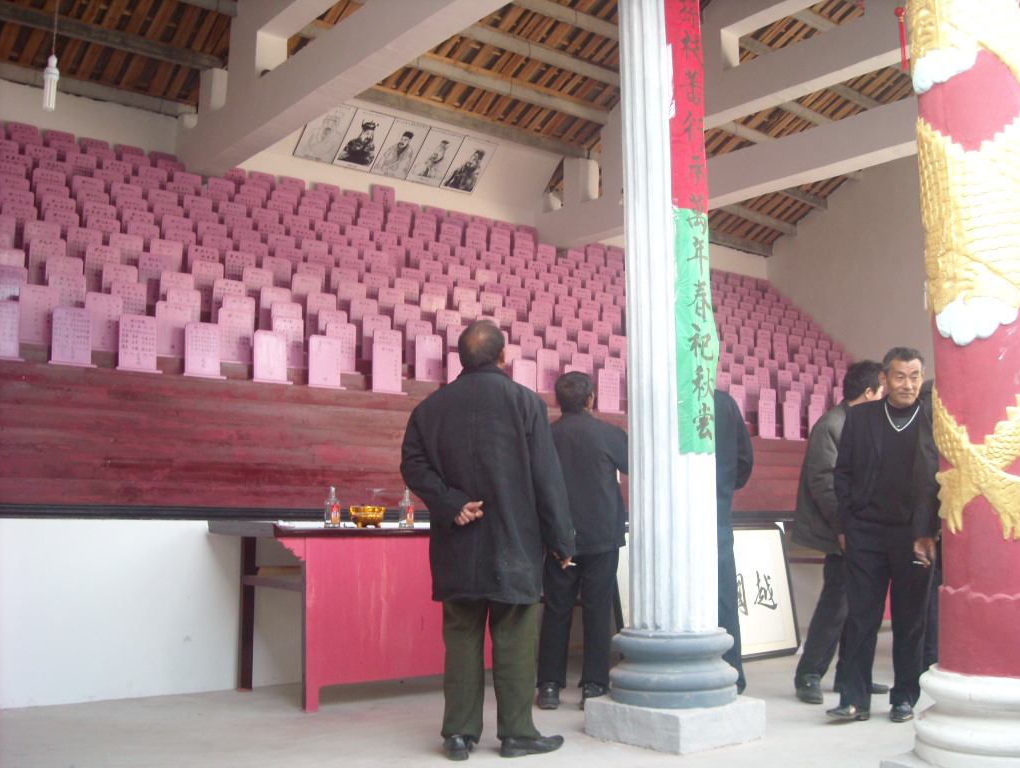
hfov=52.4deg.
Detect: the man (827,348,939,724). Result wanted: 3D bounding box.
[{"bbox_3d":[1.717,0.695,4.748,0.500,1.680,0.330,-1,-7,8],"label":"man"}]

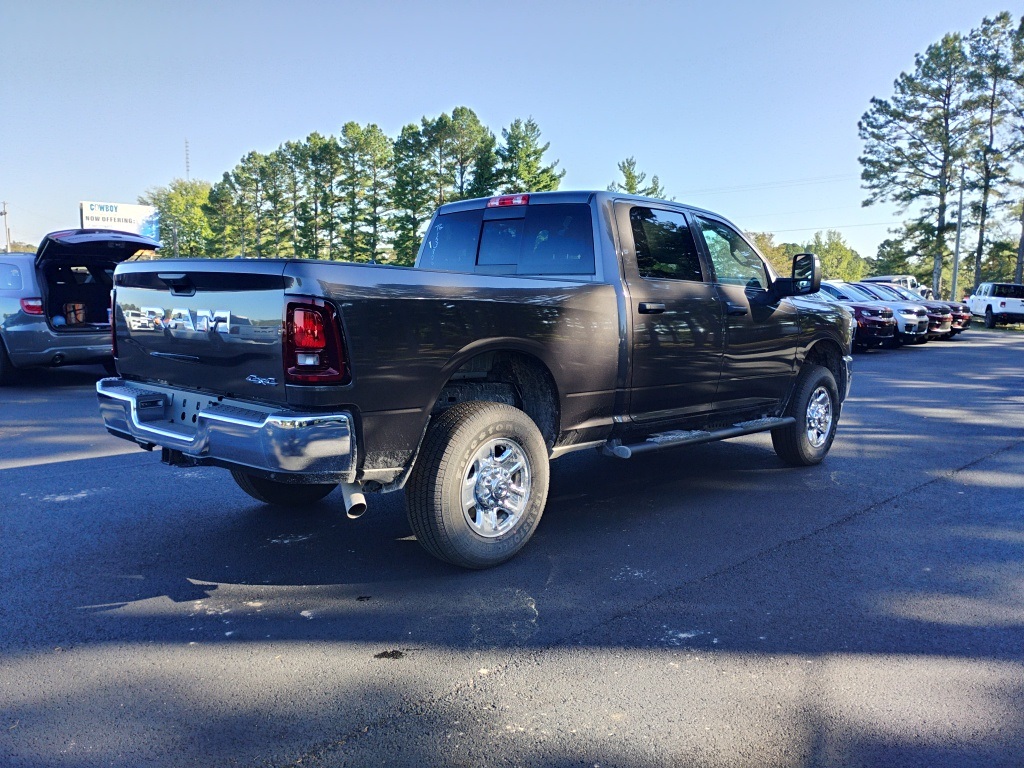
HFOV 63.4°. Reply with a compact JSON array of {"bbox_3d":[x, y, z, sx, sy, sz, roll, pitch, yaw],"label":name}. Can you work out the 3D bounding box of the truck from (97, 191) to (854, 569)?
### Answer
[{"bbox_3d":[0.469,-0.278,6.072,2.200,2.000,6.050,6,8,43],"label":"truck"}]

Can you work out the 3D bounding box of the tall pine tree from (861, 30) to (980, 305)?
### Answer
[{"bbox_3d":[23.311,-11.985,47.500,6.800,16.200,6.800,1,6,0],"label":"tall pine tree"}]

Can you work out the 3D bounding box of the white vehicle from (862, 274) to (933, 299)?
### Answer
[{"bbox_3d":[17.548,-4.008,38.000,5.300,1.950,2.050,-3,7,-35],"label":"white vehicle"}]

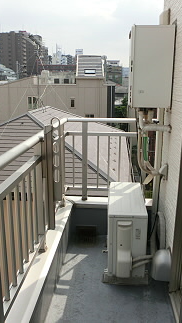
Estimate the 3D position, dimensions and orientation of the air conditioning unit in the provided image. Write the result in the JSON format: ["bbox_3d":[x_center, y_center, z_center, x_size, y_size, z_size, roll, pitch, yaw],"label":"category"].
[{"bbox_3d":[0.306,0.597,2.650,0.305,0.591,0.750,1,15,4],"label":"air conditioning unit"}]

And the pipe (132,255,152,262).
[{"bbox_3d":[0.399,0.744,2.296,0.172,0.028,0.028,-8,16,-14],"label":"pipe"}]

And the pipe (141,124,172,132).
[{"bbox_3d":[0.554,-0.282,2.525,0.242,0.050,0.052,0,15,5],"label":"pipe"}]

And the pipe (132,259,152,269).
[{"bbox_3d":[0.401,0.788,2.307,0.174,0.028,0.028,-13,17,-13],"label":"pipe"}]

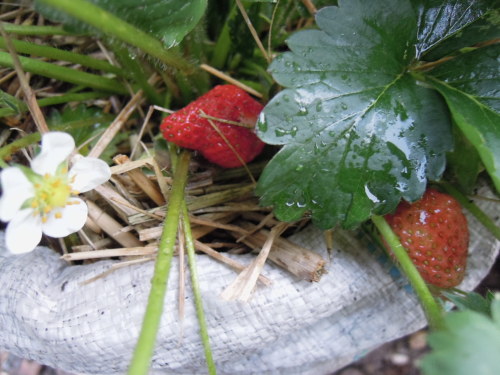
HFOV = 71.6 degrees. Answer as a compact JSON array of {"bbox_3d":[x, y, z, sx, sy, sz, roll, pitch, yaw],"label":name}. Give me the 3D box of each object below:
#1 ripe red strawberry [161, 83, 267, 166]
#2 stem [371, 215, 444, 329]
[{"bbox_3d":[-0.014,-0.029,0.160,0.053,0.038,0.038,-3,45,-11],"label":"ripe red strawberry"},{"bbox_3d":[0.056,0.029,0.128,0.005,0.005,0.045,-23,64,0],"label":"stem"}]

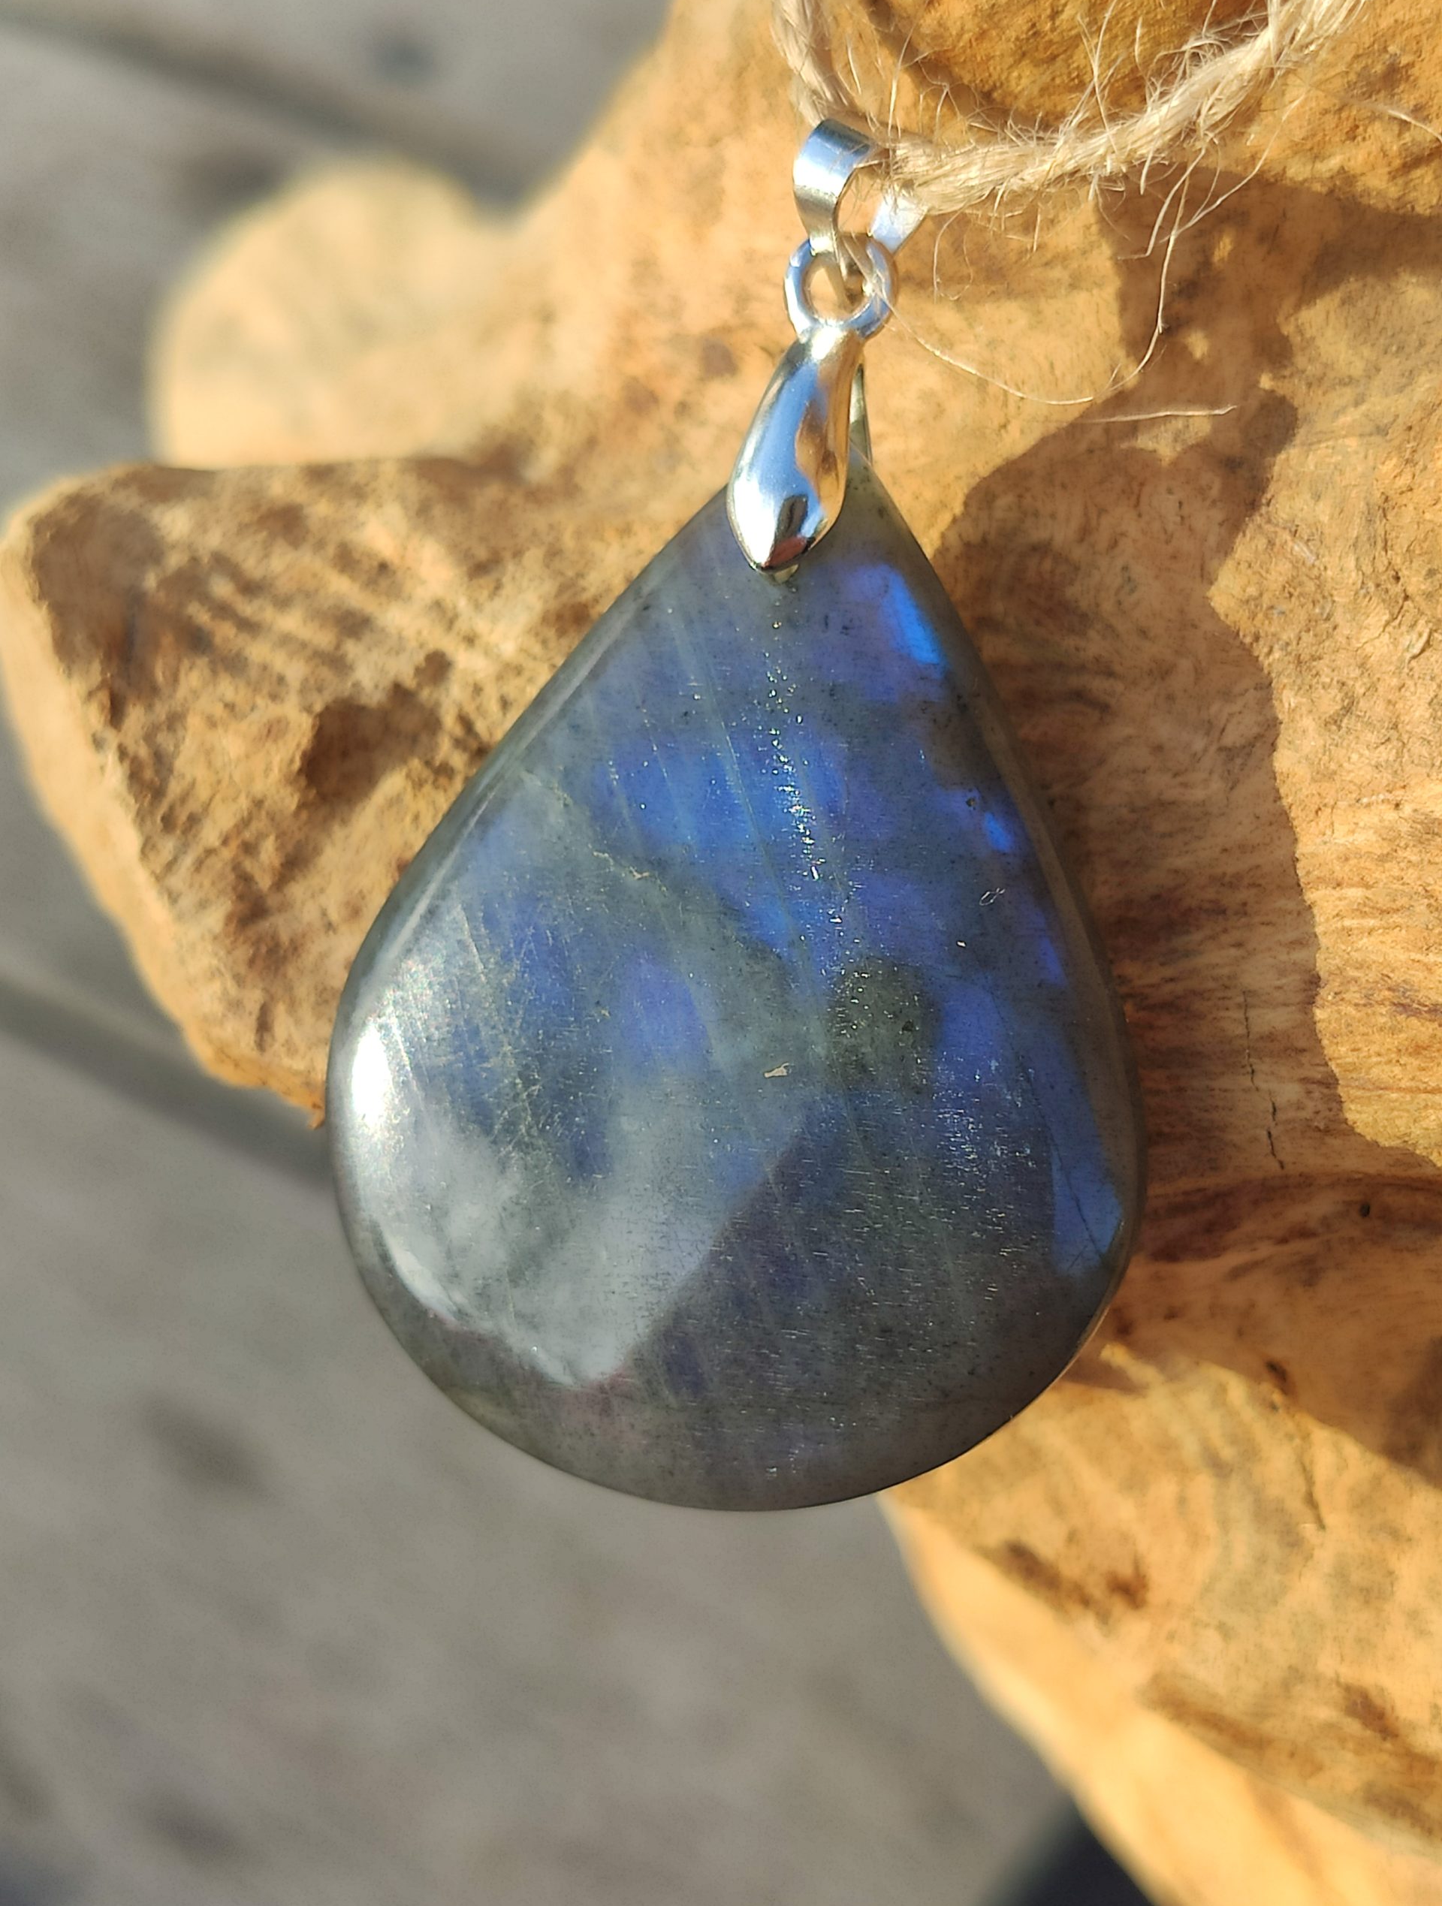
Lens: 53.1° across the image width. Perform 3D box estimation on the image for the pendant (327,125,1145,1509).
[{"bbox_3d":[0.002,-0.007,0.071,0.040,0.009,0.067,4,88,7],"label":"pendant"}]

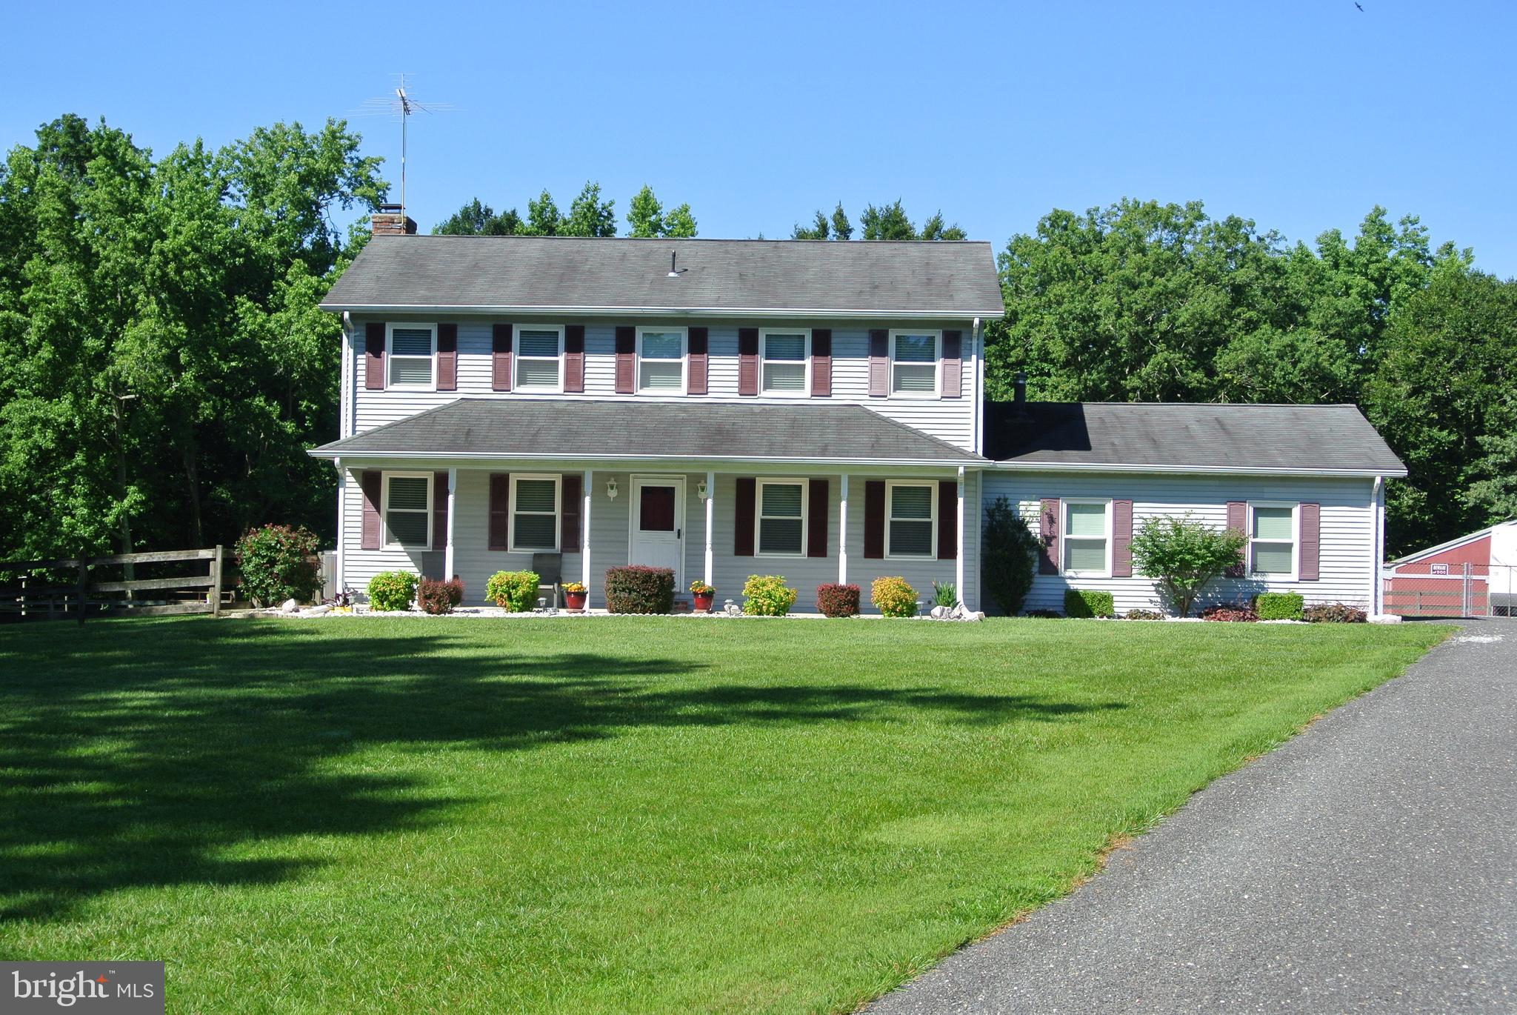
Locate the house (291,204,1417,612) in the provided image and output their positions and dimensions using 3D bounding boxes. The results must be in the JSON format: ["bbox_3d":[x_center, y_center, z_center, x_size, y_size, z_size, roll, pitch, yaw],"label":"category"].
[{"bbox_3d":[1.885,-1.783,41.888,19.650,7.600,10.160,1,-2,3],"label":"house"}]

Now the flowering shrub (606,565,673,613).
[{"bbox_3d":[-2.027,1.400,36.800,1.200,0.860,1.000,1,-2,3],"label":"flowering shrub"}]

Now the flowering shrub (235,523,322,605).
[{"bbox_3d":[-8.851,1.061,39.674,1.550,1.500,1.500,1,-2,3],"label":"flowering shrub"}]

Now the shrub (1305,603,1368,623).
[{"bbox_3d":[10.176,1.861,37.934,1.100,0.370,0.750,1,-2,3],"label":"shrub"}]

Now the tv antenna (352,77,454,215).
[{"bbox_3d":[-7.199,-7.302,43.637,2.200,3.050,1.800,1,-2,0],"label":"tv antenna"}]

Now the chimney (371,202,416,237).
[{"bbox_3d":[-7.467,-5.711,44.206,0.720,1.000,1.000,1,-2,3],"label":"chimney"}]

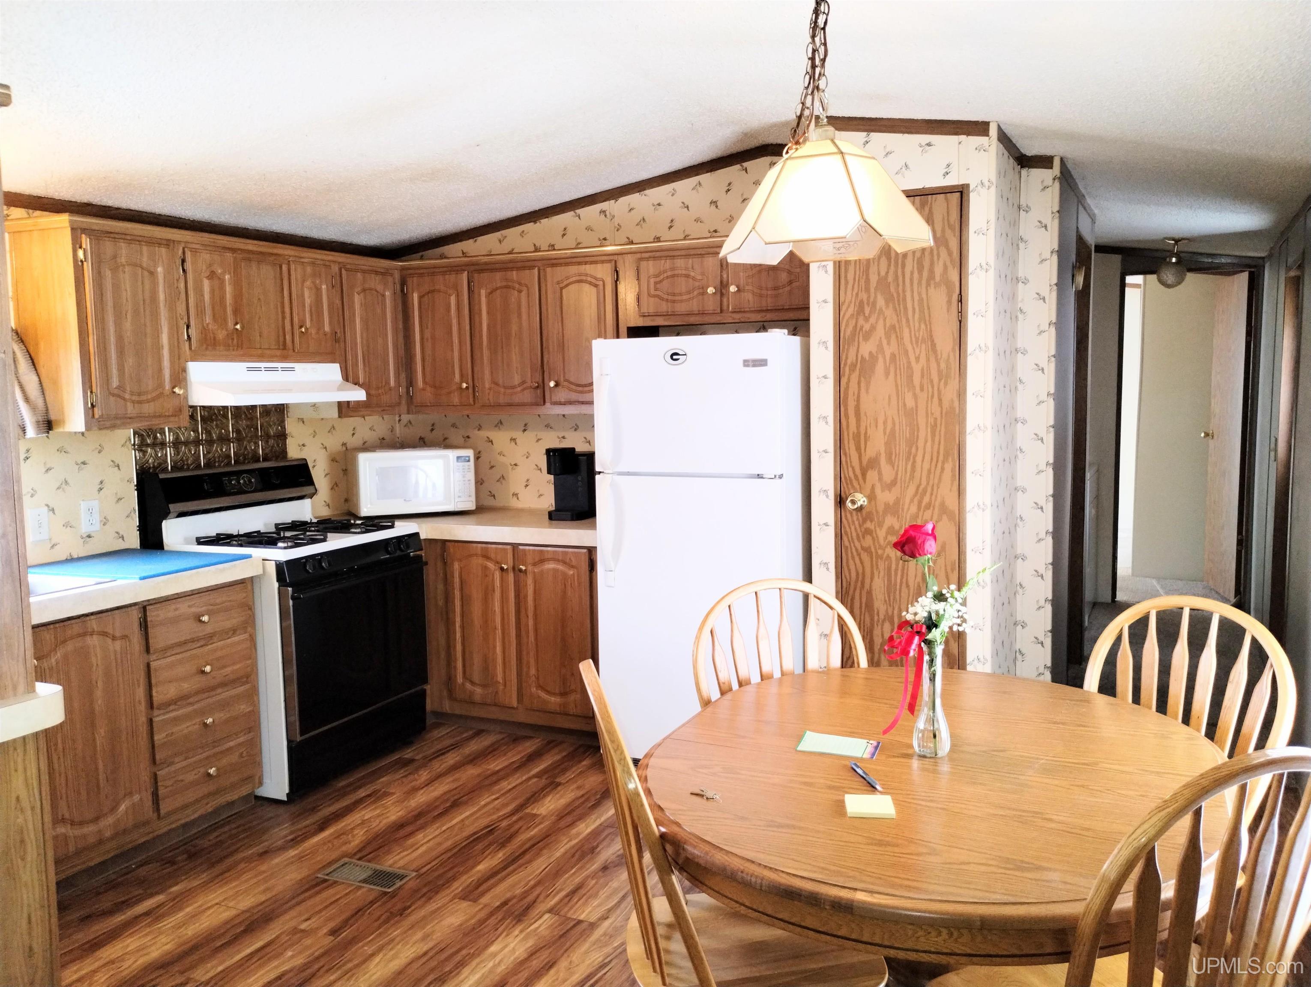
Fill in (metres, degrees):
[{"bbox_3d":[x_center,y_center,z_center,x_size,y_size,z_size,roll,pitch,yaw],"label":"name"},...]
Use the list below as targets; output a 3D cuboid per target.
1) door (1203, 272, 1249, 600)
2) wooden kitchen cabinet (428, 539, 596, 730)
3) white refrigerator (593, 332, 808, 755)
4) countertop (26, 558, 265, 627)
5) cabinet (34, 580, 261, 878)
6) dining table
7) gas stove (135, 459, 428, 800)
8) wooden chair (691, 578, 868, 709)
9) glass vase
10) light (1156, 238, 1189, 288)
[{"bbox_3d":[3.698,-0.357,6.902,0.040,2.050,0.670,0,6,11],"label":"door"},{"bbox_3d":[-0.447,0.600,4.803,0.950,0.850,0.615,2,6,26],"label":"wooden kitchen cabinet"},{"bbox_3d":[0.273,0.216,4.269,0.770,1.690,0.770,2,6,26],"label":"white refrigerator"},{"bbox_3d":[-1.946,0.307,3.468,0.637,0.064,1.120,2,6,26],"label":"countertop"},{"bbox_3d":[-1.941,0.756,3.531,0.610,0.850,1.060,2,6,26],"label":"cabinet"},{"bbox_3d":[0.554,0.889,2.149,1.075,0.760,1.288,1,6,22],"label":"dining table"},{"bbox_3d":[-1.475,0.492,4.329,0.725,1.195,0.775,2,6,26],"label":"gas stove"},{"bbox_3d":[0.412,0.734,2.643,0.490,0.975,0.550,-3,6,-19],"label":"wooden chair"},{"bbox_3d":[0.543,0.400,2.085,0.075,0.225,0.075,2,6,26],"label":"glass vase"},{"bbox_3d":[2.911,-1.295,5.985,0.165,0.280,0.165,2,6,26],"label":"light"}]

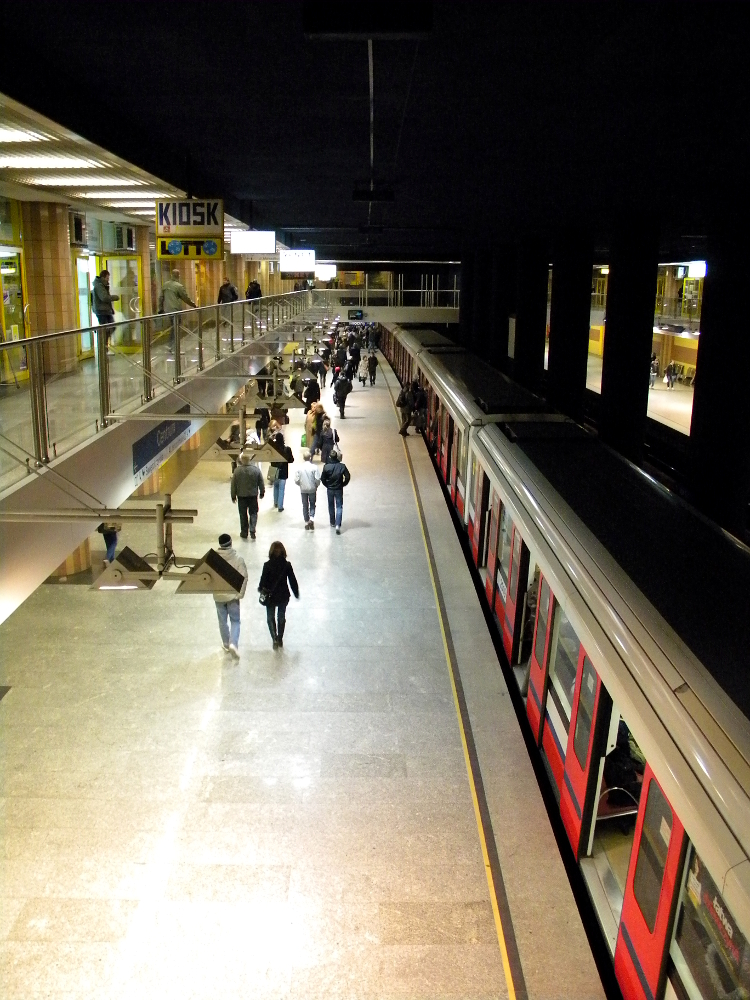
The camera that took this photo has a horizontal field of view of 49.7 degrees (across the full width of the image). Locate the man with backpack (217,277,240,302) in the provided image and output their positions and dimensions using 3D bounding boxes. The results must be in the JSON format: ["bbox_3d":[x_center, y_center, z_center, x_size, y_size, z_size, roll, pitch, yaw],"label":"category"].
[{"bbox_3d":[-5.350,-7.195,29.338,0.700,1.740,0.480,7,17,24],"label":"man with backpack"}]

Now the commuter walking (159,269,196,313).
[{"bbox_3d":[-4.403,-4.186,18.032,0.750,1.790,0.600,13,20,40],"label":"commuter walking"}]

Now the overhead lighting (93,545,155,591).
[{"bbox_3d":[-1.626,0.439,5.237,0.392,0.207,0.249,0,15,-1],"label":"overhead lighting"}]

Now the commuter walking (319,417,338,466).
[{"bbox_3d":[-1.300,-1.449,22.015,0.550,1.550,0.420,1,15,2],"label":"commuter walking"}]

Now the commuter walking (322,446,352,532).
[{"bbox_3d":[-0.811,-0.187,16.911,0.600,1.770,0.420,0,15,-1],"label":"commuter walking"}]

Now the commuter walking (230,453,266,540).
[{"bbox_3d":[-2.638,-0.112,16.534,0.650,1.800,0.420,0,15,-1],"label":"commuter walking"}]

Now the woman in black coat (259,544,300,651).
[{"bbox_3d":[-1.397,1.367,11.707,0.580,1.660,0.420,1,15,2],"label":"woman in black coat"}]

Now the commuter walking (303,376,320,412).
[{"bbox_3d":[-2.510,-4.123,31.819,0.550,1.610,0.420,0,15,-1],"label":"commuter walking"}]

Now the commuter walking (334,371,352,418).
[{"bbox_3d":[-1.246,-4.013,31.022,0.700,1.800,0.500,0,15,-1],"label":"commuter walking"}]

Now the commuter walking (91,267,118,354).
[{"bbox_3d":[-5.998,-4.150,17.938,0.600,1.780,0.550,0,15,-2],"label":"commuter walking"}]

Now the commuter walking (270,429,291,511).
[{"bbox_3d":[-2.122,-0.608,18.165,0.580,1.790,0.450,2,15,8],"label":"commuter walking"}]

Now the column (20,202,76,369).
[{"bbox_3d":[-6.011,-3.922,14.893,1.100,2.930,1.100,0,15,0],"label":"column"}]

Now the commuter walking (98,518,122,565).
[{"bbox_3d":[-4.868,0.409,14.738,0.550,1.700,0.500,-10,18,-35],"label":"commuter walking"}]

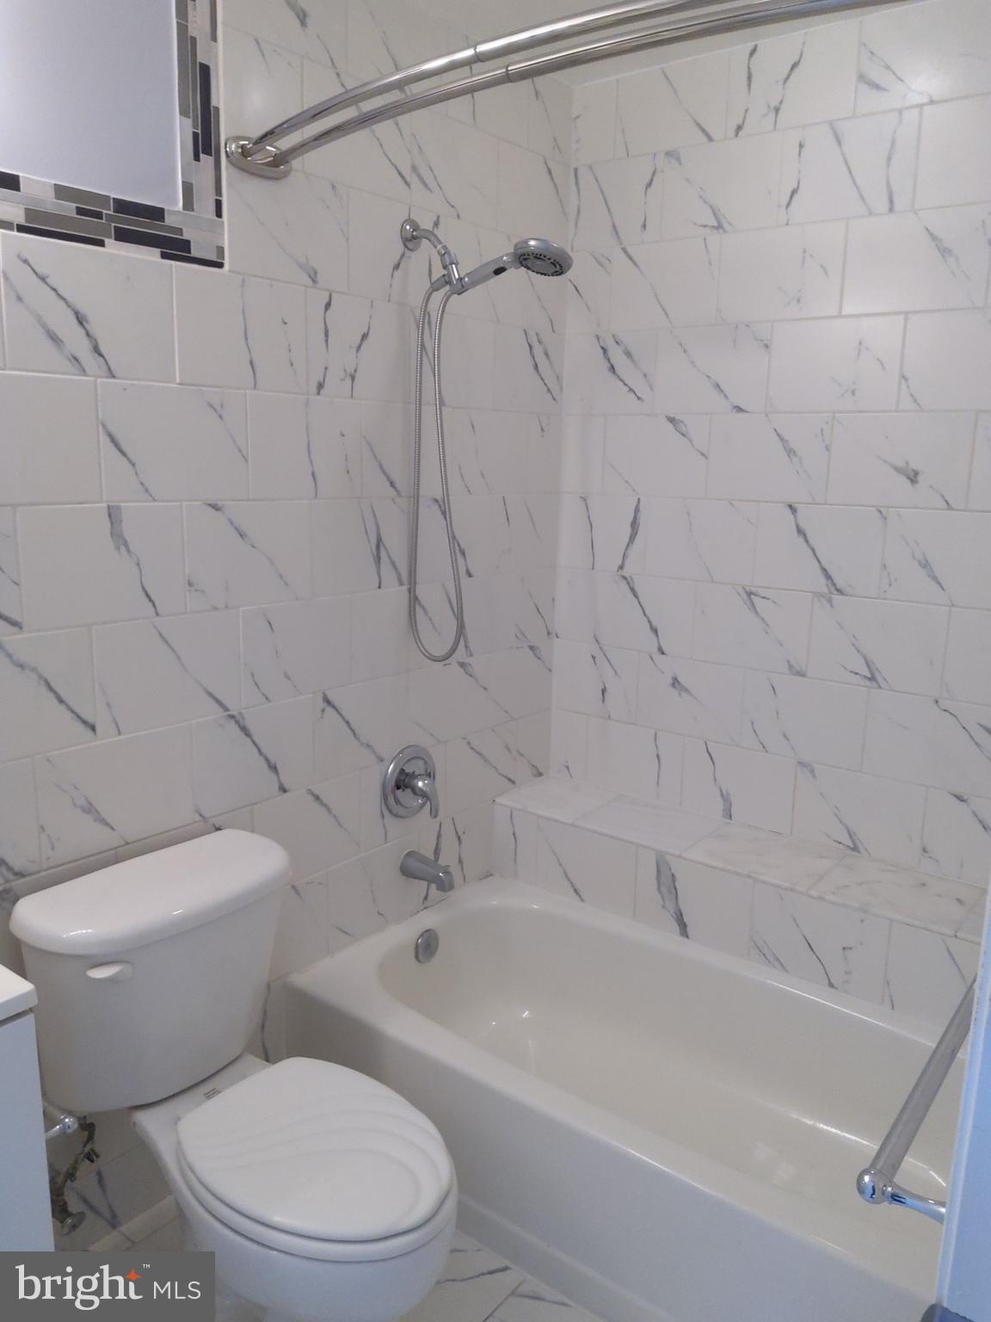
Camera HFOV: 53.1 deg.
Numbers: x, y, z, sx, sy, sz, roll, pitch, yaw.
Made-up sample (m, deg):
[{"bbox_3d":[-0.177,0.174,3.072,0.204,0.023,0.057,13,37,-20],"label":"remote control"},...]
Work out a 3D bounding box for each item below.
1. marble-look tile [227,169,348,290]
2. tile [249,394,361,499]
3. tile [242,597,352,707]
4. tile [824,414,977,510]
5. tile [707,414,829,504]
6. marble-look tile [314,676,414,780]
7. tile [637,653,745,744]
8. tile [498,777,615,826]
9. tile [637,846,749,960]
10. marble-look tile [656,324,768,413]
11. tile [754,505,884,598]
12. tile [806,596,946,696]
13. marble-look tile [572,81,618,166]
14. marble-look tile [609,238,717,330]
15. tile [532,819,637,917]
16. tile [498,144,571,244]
[{"bbox_3d":[-0.394,-0.820,1.881,0.010,0.201,0.296,10,15,37],"label":"marble-look tile"},{"bbox_3d":[-0.378,-0.428,1.992,0.010,0.201,0.299,10,15,37],"label":"tile"},{"bbox_3d":[-0.413,-0.027,2.076,0.010,0.204,0.302,10,15,37],"label":"tile"},{"bbox_3d":[0.877,-0.437,2.158,0.299,0.201,0.010,10,15,37],"label":"tile"},{"bbox_3d":[0.646,-0.479,2.350,0.300,0.200,0.010,10,15,37],"label":"tile"},{"bbox_3d":[-0.304,0.148,2.260,0.010,0.204,0.302,10,15,37],"label":"marble-look tile"},{"bbox_3d":[0.501,0.095,2.561,0.299,0.201,0.010,10,15,37],"label":"tile"},{"bbox_3d":[0.175,0.383,2.732,0.241,0.010,0.268,10,15,37],"label":"tile"},{"bbox_3d":[0.467,0.566,2.357,0.299,0.192,0.010,10,15,37],"label":"tile"},{"bbox_3d":[0.526,-0.706,2.417,0.299,0.203,0.010,10,15,37],"label":"marble-look tile"},{"bbox_3d":[0.749,-0.261,2.303,0.299,0.202,0.010,10,15,37],"label":"tile"},{"bbox_3d":[0.866,-0.041,2.256,0.300,0.200,0.010,10,15,37],"label":"tile"},{"bbox_3d":[0.254,-1.354,2.499,0.123,0.185,0.010,10,15,37],"label":"marble-look tile"},{"bbox_3d":[0.413,-0.924,2.448,0.299,0.202,0.010,10,15,37],"label":"marble-look tile"},{"bbox_3d":[0.230,0.523,2.539,0.299,0.192,0.010,10,15,37],"label":"tile"},{"bbox_3d":[0.098,-1.152,2.480,0.010,0.204,0.302,10,15,37],"label":"tile"}]

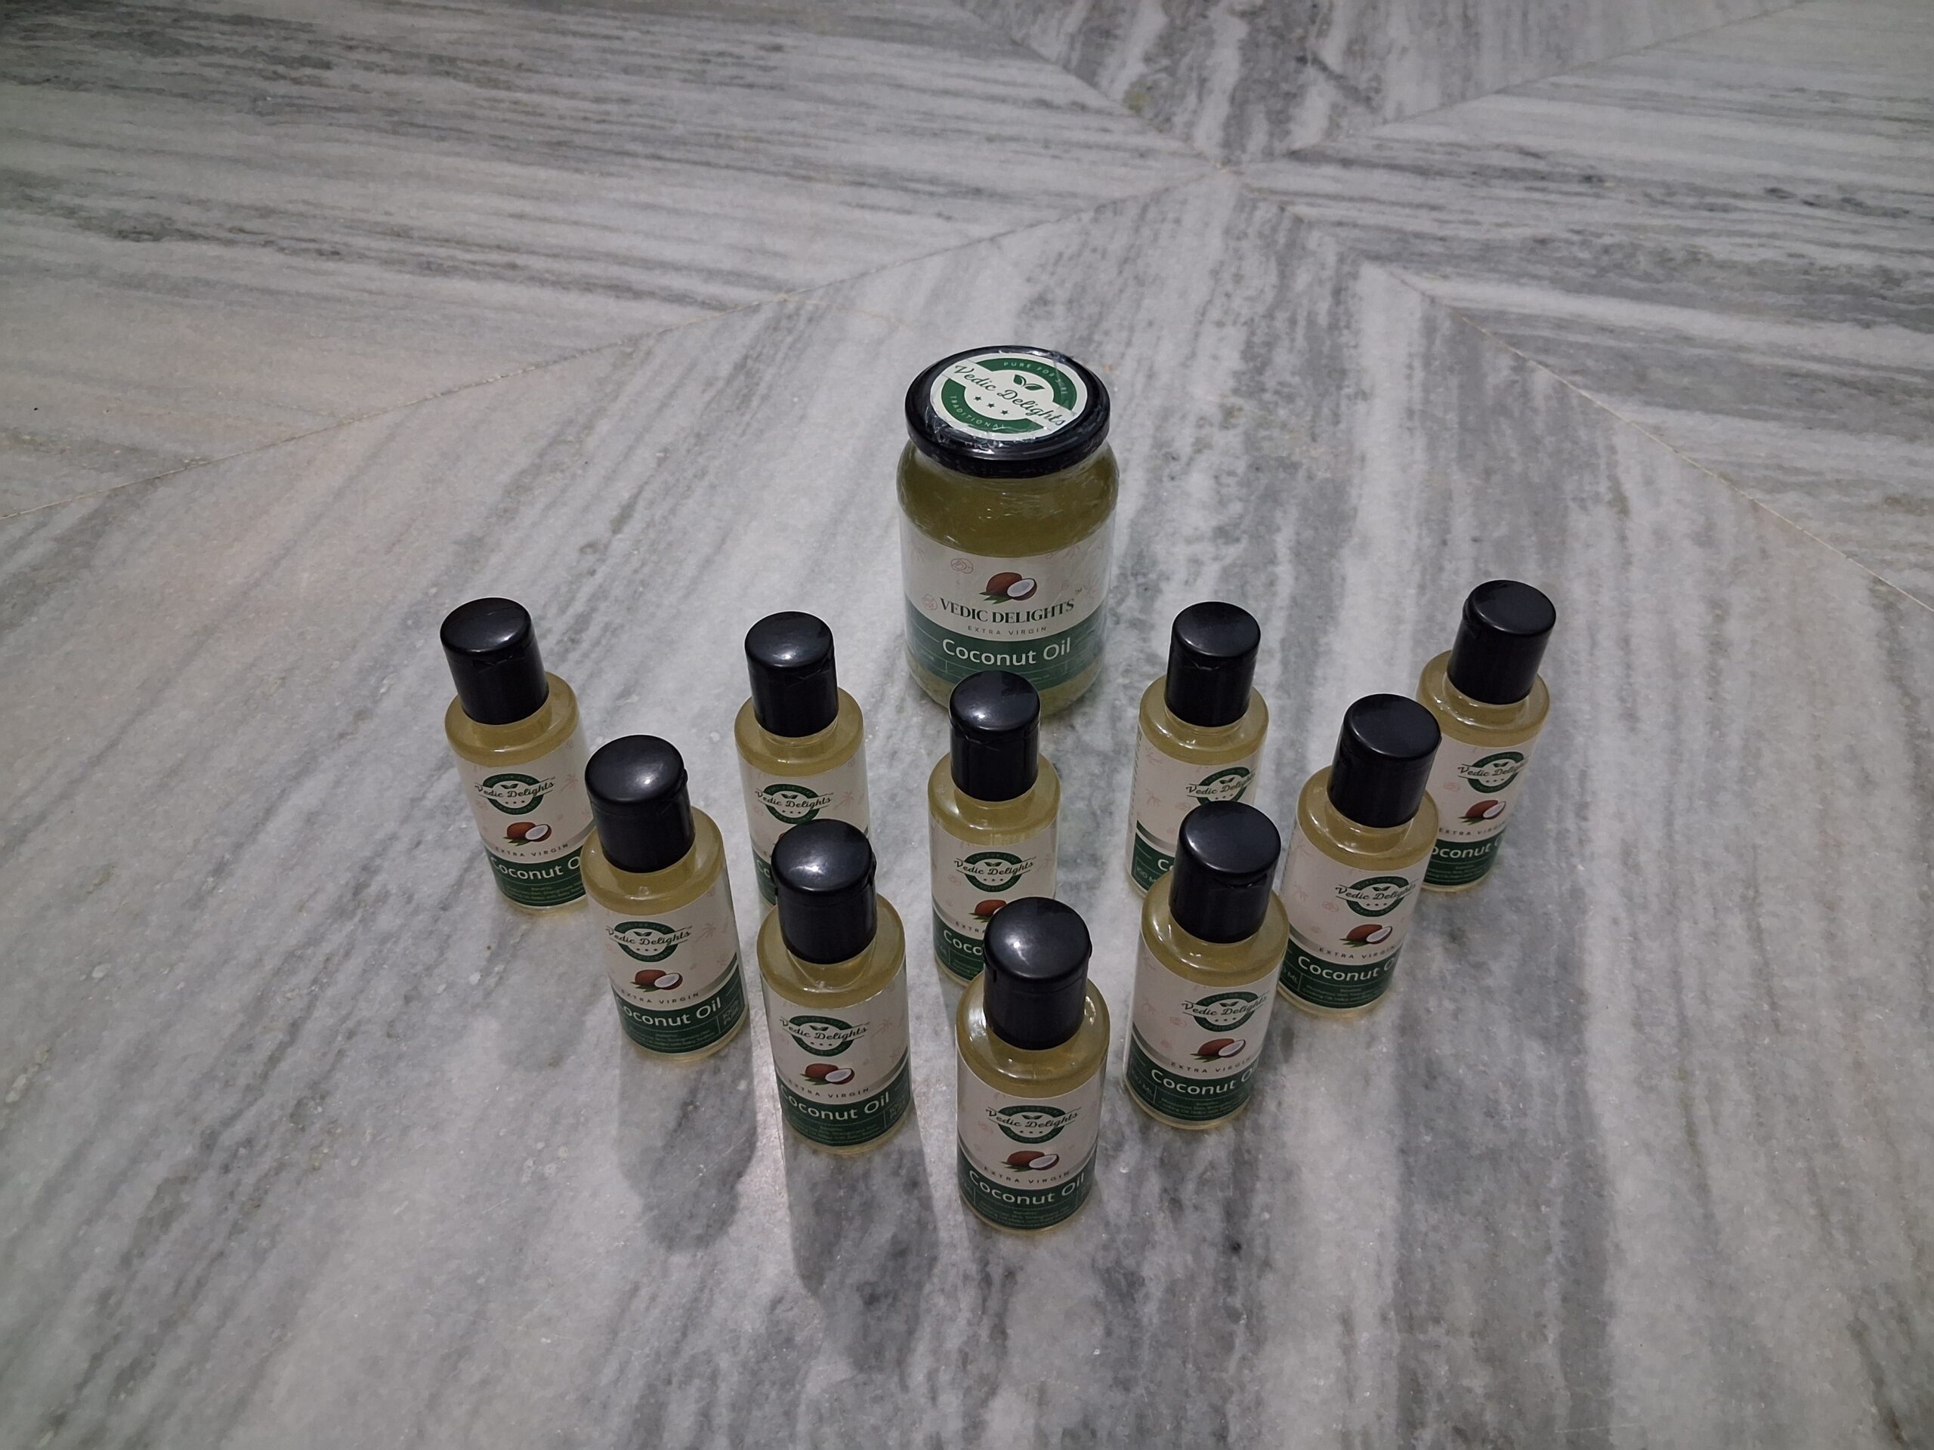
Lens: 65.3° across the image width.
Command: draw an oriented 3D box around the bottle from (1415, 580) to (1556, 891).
[{"bbox_3d":[0.179,0.005,0.533,0.043,0.120,0.043,-5,43,-5],"label":"bottle"}]

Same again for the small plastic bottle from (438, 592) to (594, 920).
[{"bbox_3d":[-0.156,0.011,0.529,0.043,0.120,0.043,-5,44,-5],"label":"small plastic bottle"}]

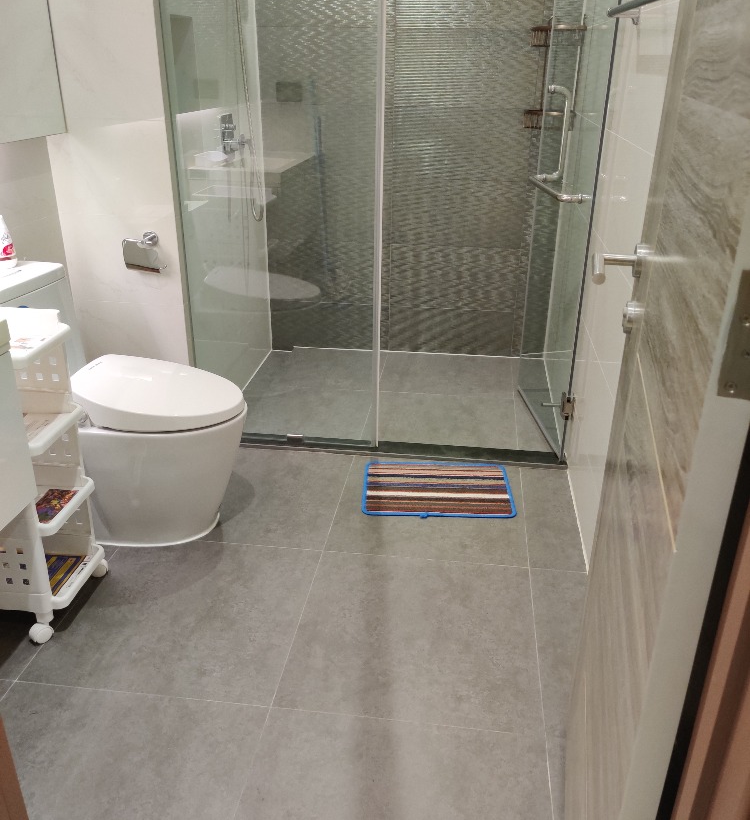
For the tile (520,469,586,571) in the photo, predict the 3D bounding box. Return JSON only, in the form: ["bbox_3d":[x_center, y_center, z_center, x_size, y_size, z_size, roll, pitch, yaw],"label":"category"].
[{"bbox_3d":[0.560,0.338,2.487,0.162,0.013,0.605,4,24,6],"label":"tile"}]

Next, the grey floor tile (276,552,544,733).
[{"bbox_3d":[0.105,0.561,1.977,0.600,0.013,0.605,4,24,6],"label":"grey floor tile"}]

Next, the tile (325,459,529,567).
[{"bbox_3d":[0.182,0.314,2.529,0.600,0.013,0.605,4,24,6],"label":"tile"}]

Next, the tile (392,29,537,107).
[{"bbox_3d":[0.382,-1.444,3.303,0.600,0.300,0.013,4,24,6],"label":"tile"}]

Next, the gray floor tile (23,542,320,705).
[{"bbox_3d":[-0.490,0.524,2.044,0.600,0.013,0.605,4,24,6],"label":"gray floor tile"}]

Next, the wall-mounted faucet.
[{"bbox_3d":[-0.540,-1.046,2.977,0.070,0.150,0.100,4,24,6],"label":"wall-mounted faucet"}]

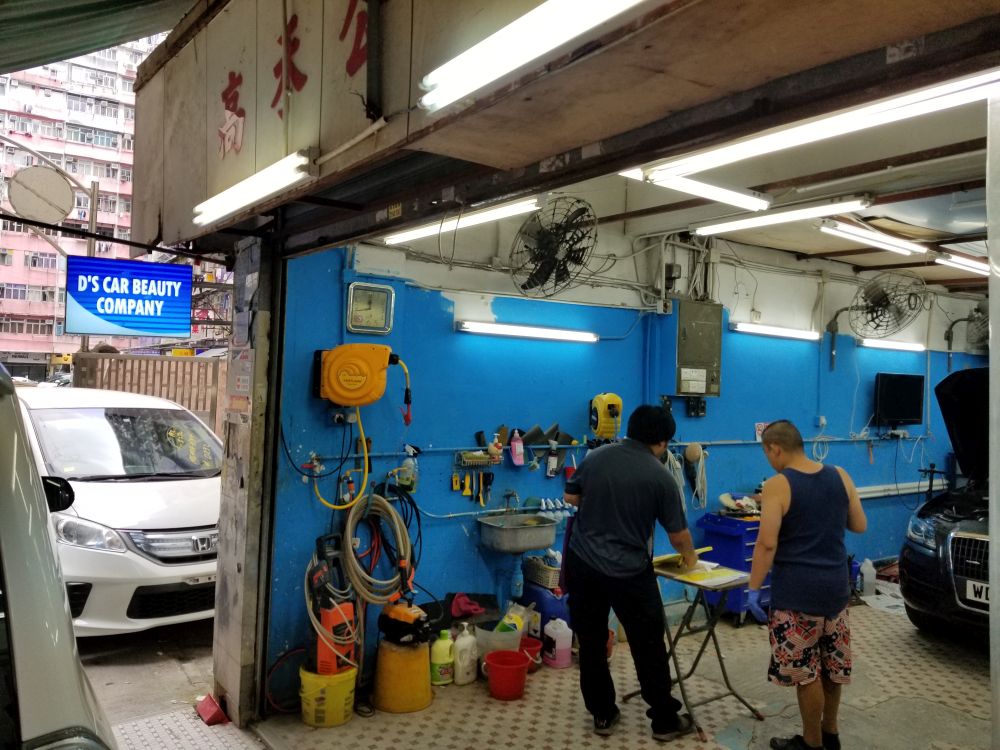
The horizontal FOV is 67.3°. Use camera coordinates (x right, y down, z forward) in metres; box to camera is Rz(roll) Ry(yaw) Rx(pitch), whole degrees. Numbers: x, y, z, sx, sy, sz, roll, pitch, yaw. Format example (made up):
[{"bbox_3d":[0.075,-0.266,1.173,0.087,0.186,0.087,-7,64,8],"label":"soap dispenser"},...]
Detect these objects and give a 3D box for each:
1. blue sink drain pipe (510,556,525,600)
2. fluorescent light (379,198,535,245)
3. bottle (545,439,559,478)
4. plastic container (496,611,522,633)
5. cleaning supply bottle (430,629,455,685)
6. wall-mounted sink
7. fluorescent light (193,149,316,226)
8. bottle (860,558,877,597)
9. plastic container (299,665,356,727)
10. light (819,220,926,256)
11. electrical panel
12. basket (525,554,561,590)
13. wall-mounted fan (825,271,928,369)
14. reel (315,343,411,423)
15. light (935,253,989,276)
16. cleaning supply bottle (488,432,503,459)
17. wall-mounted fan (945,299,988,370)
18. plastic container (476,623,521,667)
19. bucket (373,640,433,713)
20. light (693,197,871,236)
[{"bbox_3d":[0.111,1.282,4.756,0.080,0.275,0.080,2,-1,0],"label":"blue sink drain pipe"},{"bbox_3d":[-0.226,-0.701,3.503,0.080,0.065,1.230,3,-2,-40],"label":"fluorescent light"},{"bbox_3d":[0.351,0.566,5.092,0.075,0.240,0.060,7,-2,-35],"label":"bottle"},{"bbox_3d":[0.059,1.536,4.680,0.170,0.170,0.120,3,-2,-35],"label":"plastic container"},{"bbox_3d":[-0.331,1.653,4.435,0.135,0.295,0.100,2,-2,-16],"label":"cleaning supply bottle"},{"bbox_3d":[0.114,1.015,4.786,0.450,0.165,0.350,3,-2,-35],"label":"wall-mounted sink"},{"bbox_3d":[-1.006,-0.721,2.961,0.080,0.100,1.240,3,-2,-40],"label":"fluorescent light"},{"bbox_3d":[3.307,1.795,6.724,0.135,0.320,0.115,3,-2,-35],"label":"bottle"},{"bbox_3d":[-0.878,1.623,3.857,0.290,0.265,0.290,2,-1,0],"label":"plastic container"},{"bbox_3d":[2.579,-0.932,5.135,1.220,0.085,0.150,3,-2,-36],"label":"light"},{"bbox_3d":[1.417,-0.190,5.559,0.460,0.690,0.160,3,-2,-35],"label":"electrical panel"},{"bbox_3d":[0.348,1.288,4.904,0.320,0.140,0.270,3,-1,-28],"label":"basket"},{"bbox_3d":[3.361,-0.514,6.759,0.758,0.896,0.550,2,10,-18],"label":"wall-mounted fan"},{"bbox_3d":[-0.746,0.035,4.046,0.470,0.420,0.210,3,-2,-35],"label":"reel"},{"bbox_3d":[3.837,-0.875,6.035,1.220,0.085,0.150,3,-2,-36],"label":"light"},{"bbox_3d":[-0.025,0.468,4.785,0.090,0.185,0.070,3,-2,-35],"label":"cleaning supply bottle"},{"bbox_3d":[5.042,-0.377,7.783,0.620,0.720,0.760,3,-2,-35],"label":"wall-mounted fan"},{"bbox_3d":[0.001,1.681,4.652,0.280,0.270,0.280,2,-2,0],"label":"plastic container"},{"bbox_3d":[-0.546,1.692,4.306,0.325,0.340,0.325,2,-1,0],"label":"bucket"},{"bbox_3d":[1.636,-0.957,4.535,0.060,0.085,1.210,3,-2,-36],"label":"light"}]

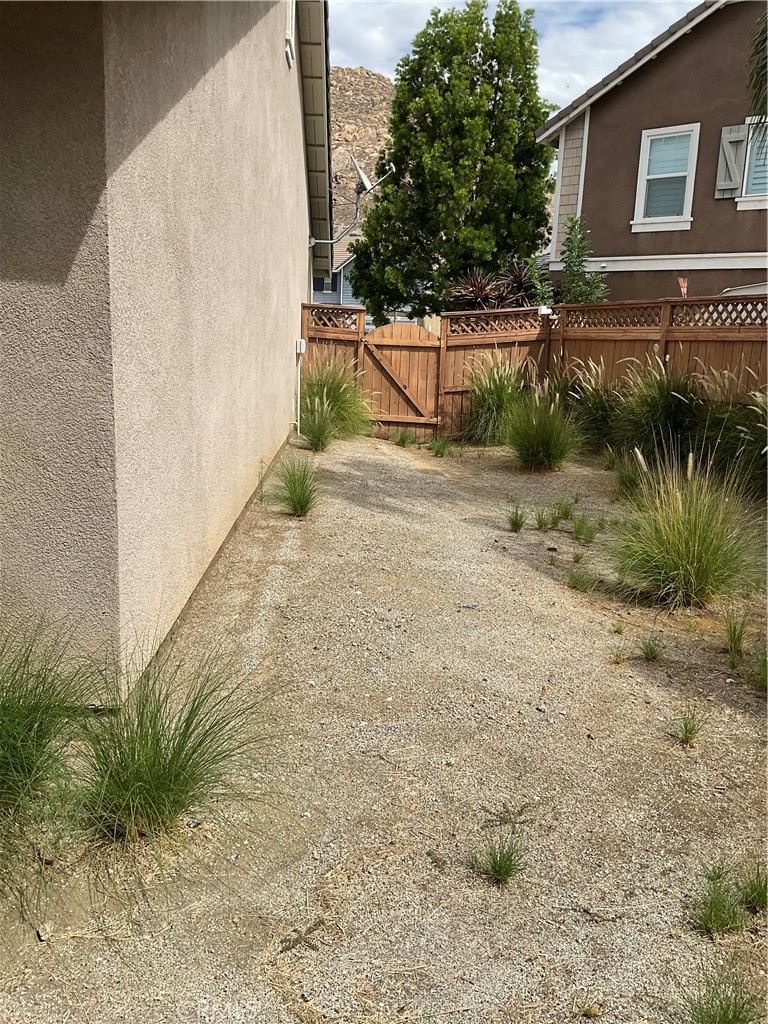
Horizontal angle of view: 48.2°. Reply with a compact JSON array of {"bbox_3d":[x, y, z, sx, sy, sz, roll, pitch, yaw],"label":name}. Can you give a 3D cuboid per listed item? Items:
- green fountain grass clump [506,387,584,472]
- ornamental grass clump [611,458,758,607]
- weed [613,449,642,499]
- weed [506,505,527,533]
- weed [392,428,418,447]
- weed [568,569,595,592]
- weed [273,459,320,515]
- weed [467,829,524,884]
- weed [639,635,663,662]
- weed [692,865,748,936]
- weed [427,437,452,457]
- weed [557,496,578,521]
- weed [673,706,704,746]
[{"bbox_3d":[2.049,-1.072,11.021,1.011,1.021,0.930,4,11,10],"label":"green fountain grass clump"},{"bbox_3d":[1.856,0.103,5.247,0.932,0.890,0.858,6,12,20],"label":"ornamental grass clump"},{"bbox_3d":[2.572,-0.408,9.006,0.348,0.519,0.321,5,11,16],"label":"weed"},{"bbox_3d":[1.106,0.051,7.110,0.183,0.229,0.168,4,11,9],"label":"weed"},{"bbox_3d":[0.326,-1.136,13.018,0.395,0.263,0.364,2,11,1],"label":"weed"},{"bbox_3d":[1.243,0.425,5.428,0.178,0.140,0.163,5,11,13],"label":"weed"},{"bbox_3d":[-0.713,-0.189,6.993,0.356,0.406,0.314,1,11,-6],"label":"weed"},{"bbox_3d":[0.304,0.927,2.319,0.142,0.118,0.126,4,11,9],"label":"weed"},{"bbox_3d":[1.309,0.666,4.213,0.118,0.134,0.109,6,11,18],"label":"weed"},{"bbox_3d":[0.846,0.969,2.156,0.132,0.134,0.117,7,12,24],"label":"weed"},{"bbox_3d":[0.717,-0.855,11.087,0.334,0.203,0.295,3,11,4],"label":"weed"},{"bbox_3d":[1.554,-0.040,7.267,0.186,0.157,0.164,4,11,12],"label":"weed"},{"bbox_3d":[1.176,0.824,3.314,0.124,0.155,0.114,6,12,21],"label":"weed"}]

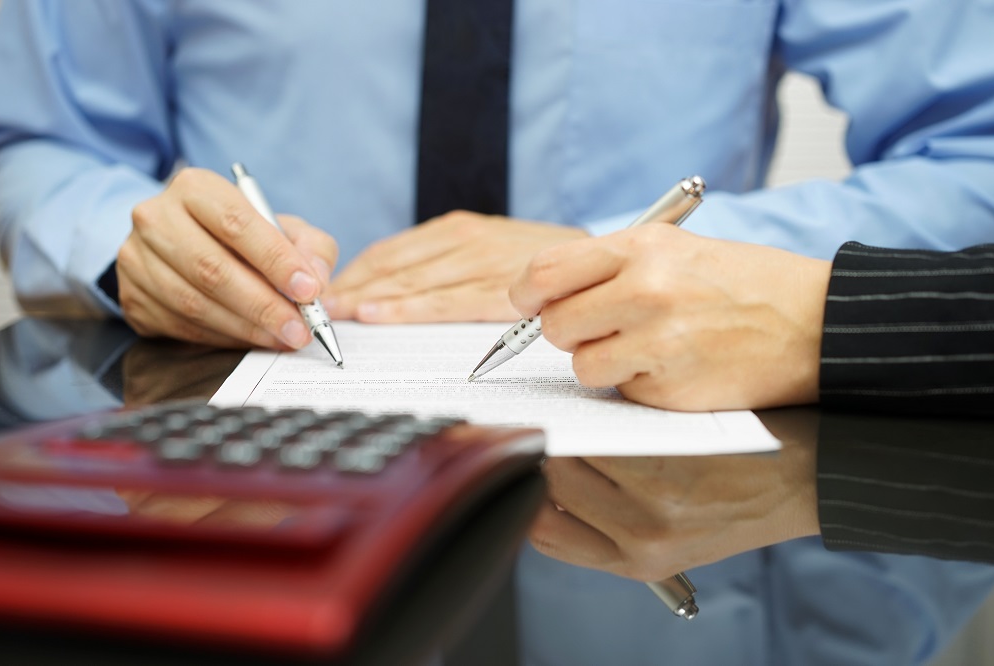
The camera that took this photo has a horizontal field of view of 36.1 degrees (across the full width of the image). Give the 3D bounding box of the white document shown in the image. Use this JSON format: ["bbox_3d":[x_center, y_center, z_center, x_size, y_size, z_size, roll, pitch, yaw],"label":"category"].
[{"bbox_3d":[-0.009,0.015,0.661,0.210,0.003,0.297,0,10,-1],"label":"white document"}]

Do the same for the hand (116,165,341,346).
[{"bbox_3d":[-0.136,-0.038,0.751,0.085,0.078,0.140,-7,12,-33],"label":"hand"}]

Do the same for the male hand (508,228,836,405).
[{"bbox_3d":[0.070,-0.011,0.620,0.132,0.068,0.078,2,10,14],"label":"male hand"}]

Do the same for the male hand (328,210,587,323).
[{"bbox_3d":[-0.020,-0.038,0.818,0.155,0.053,0.090,-2,10,-9],"label":"male hand"}]

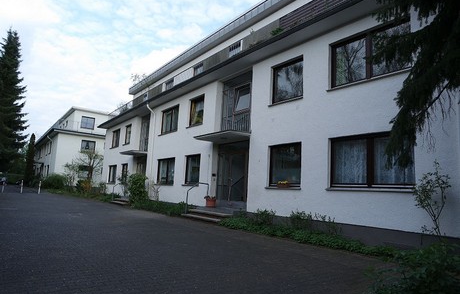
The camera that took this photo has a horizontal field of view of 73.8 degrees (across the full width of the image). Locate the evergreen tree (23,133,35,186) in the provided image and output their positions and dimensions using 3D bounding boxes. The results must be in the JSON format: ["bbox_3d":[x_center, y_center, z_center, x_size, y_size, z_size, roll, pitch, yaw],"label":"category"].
[{"bbox_3d":[-24.829,1.575,38.000,1.100,6.600,1.100,9,-10,-37],"label":"evergreen tree"}]

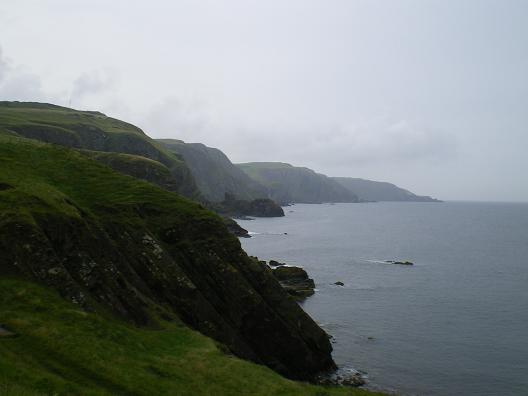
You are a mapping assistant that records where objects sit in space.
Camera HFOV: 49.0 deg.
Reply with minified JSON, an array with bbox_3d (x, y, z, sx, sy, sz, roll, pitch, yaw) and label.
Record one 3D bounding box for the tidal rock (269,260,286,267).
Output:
[{"bbox_3d":[3.393,16.015,142.500,4.200,1.200,2.600,1,0,0],"label":"tidal rock"}]

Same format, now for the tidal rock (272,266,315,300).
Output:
[{"bbox_3d":[5.163,14.820,105.000,8.200,3.900,8.500,1,0,0],"label":"tidal rock"}]

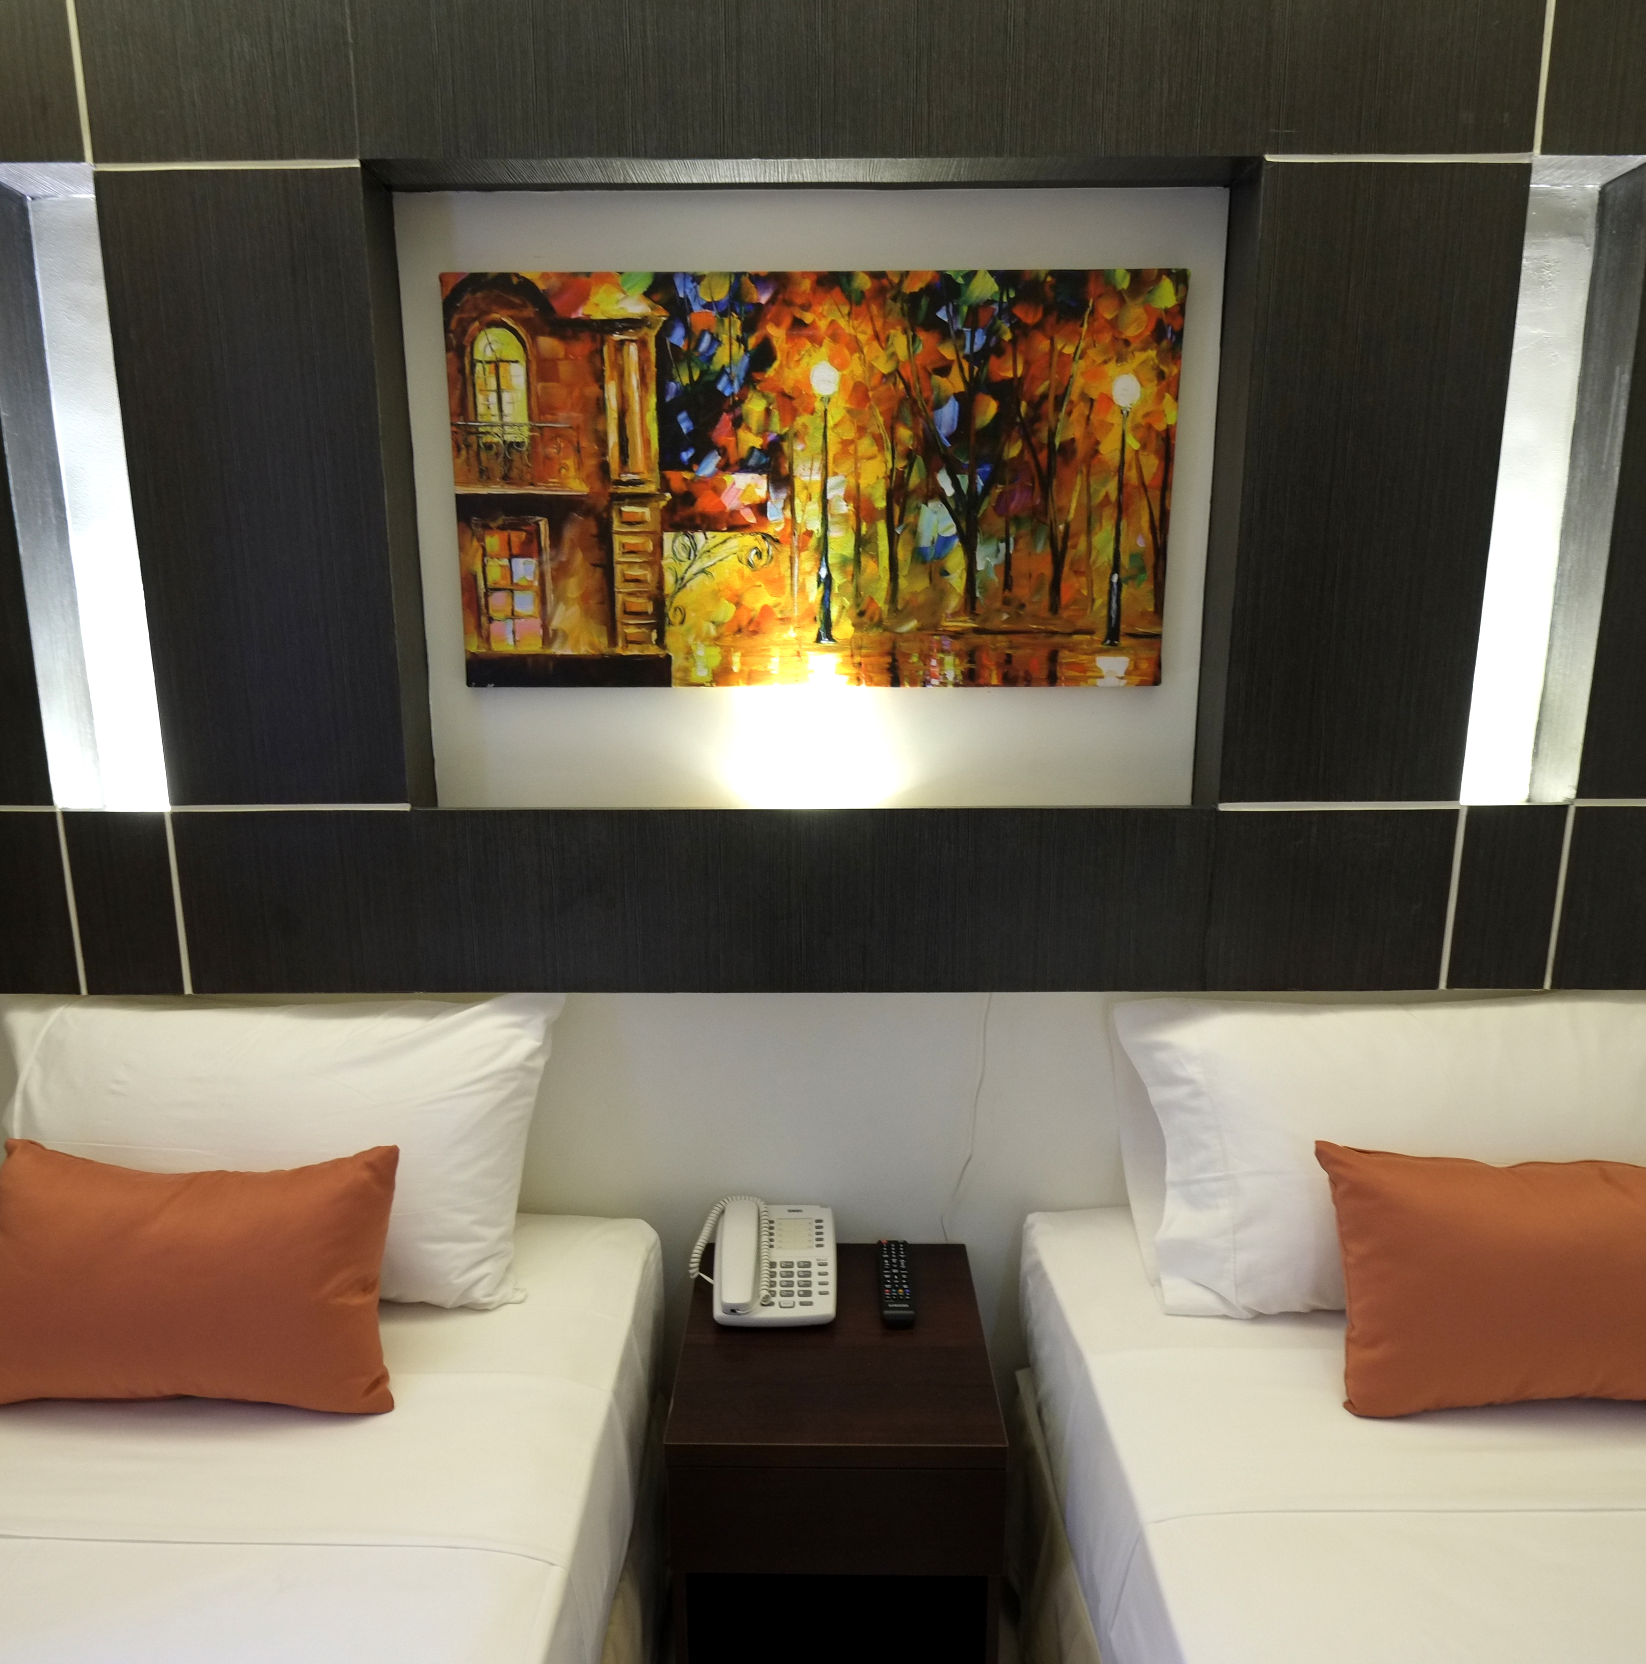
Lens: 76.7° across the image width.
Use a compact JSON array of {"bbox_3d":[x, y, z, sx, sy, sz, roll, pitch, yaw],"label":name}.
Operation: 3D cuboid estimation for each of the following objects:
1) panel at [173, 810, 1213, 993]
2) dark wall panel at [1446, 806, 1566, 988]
[{"bbox_3d":[-0.189,0.095,1.527,1.485,0.276,0.050,0,10,0],"label":"panel"},{"bbox_3d":[0.987,0.091,1.525,0.154,0.276,0.050,0,10,0],"label":"dark wall panel"}]

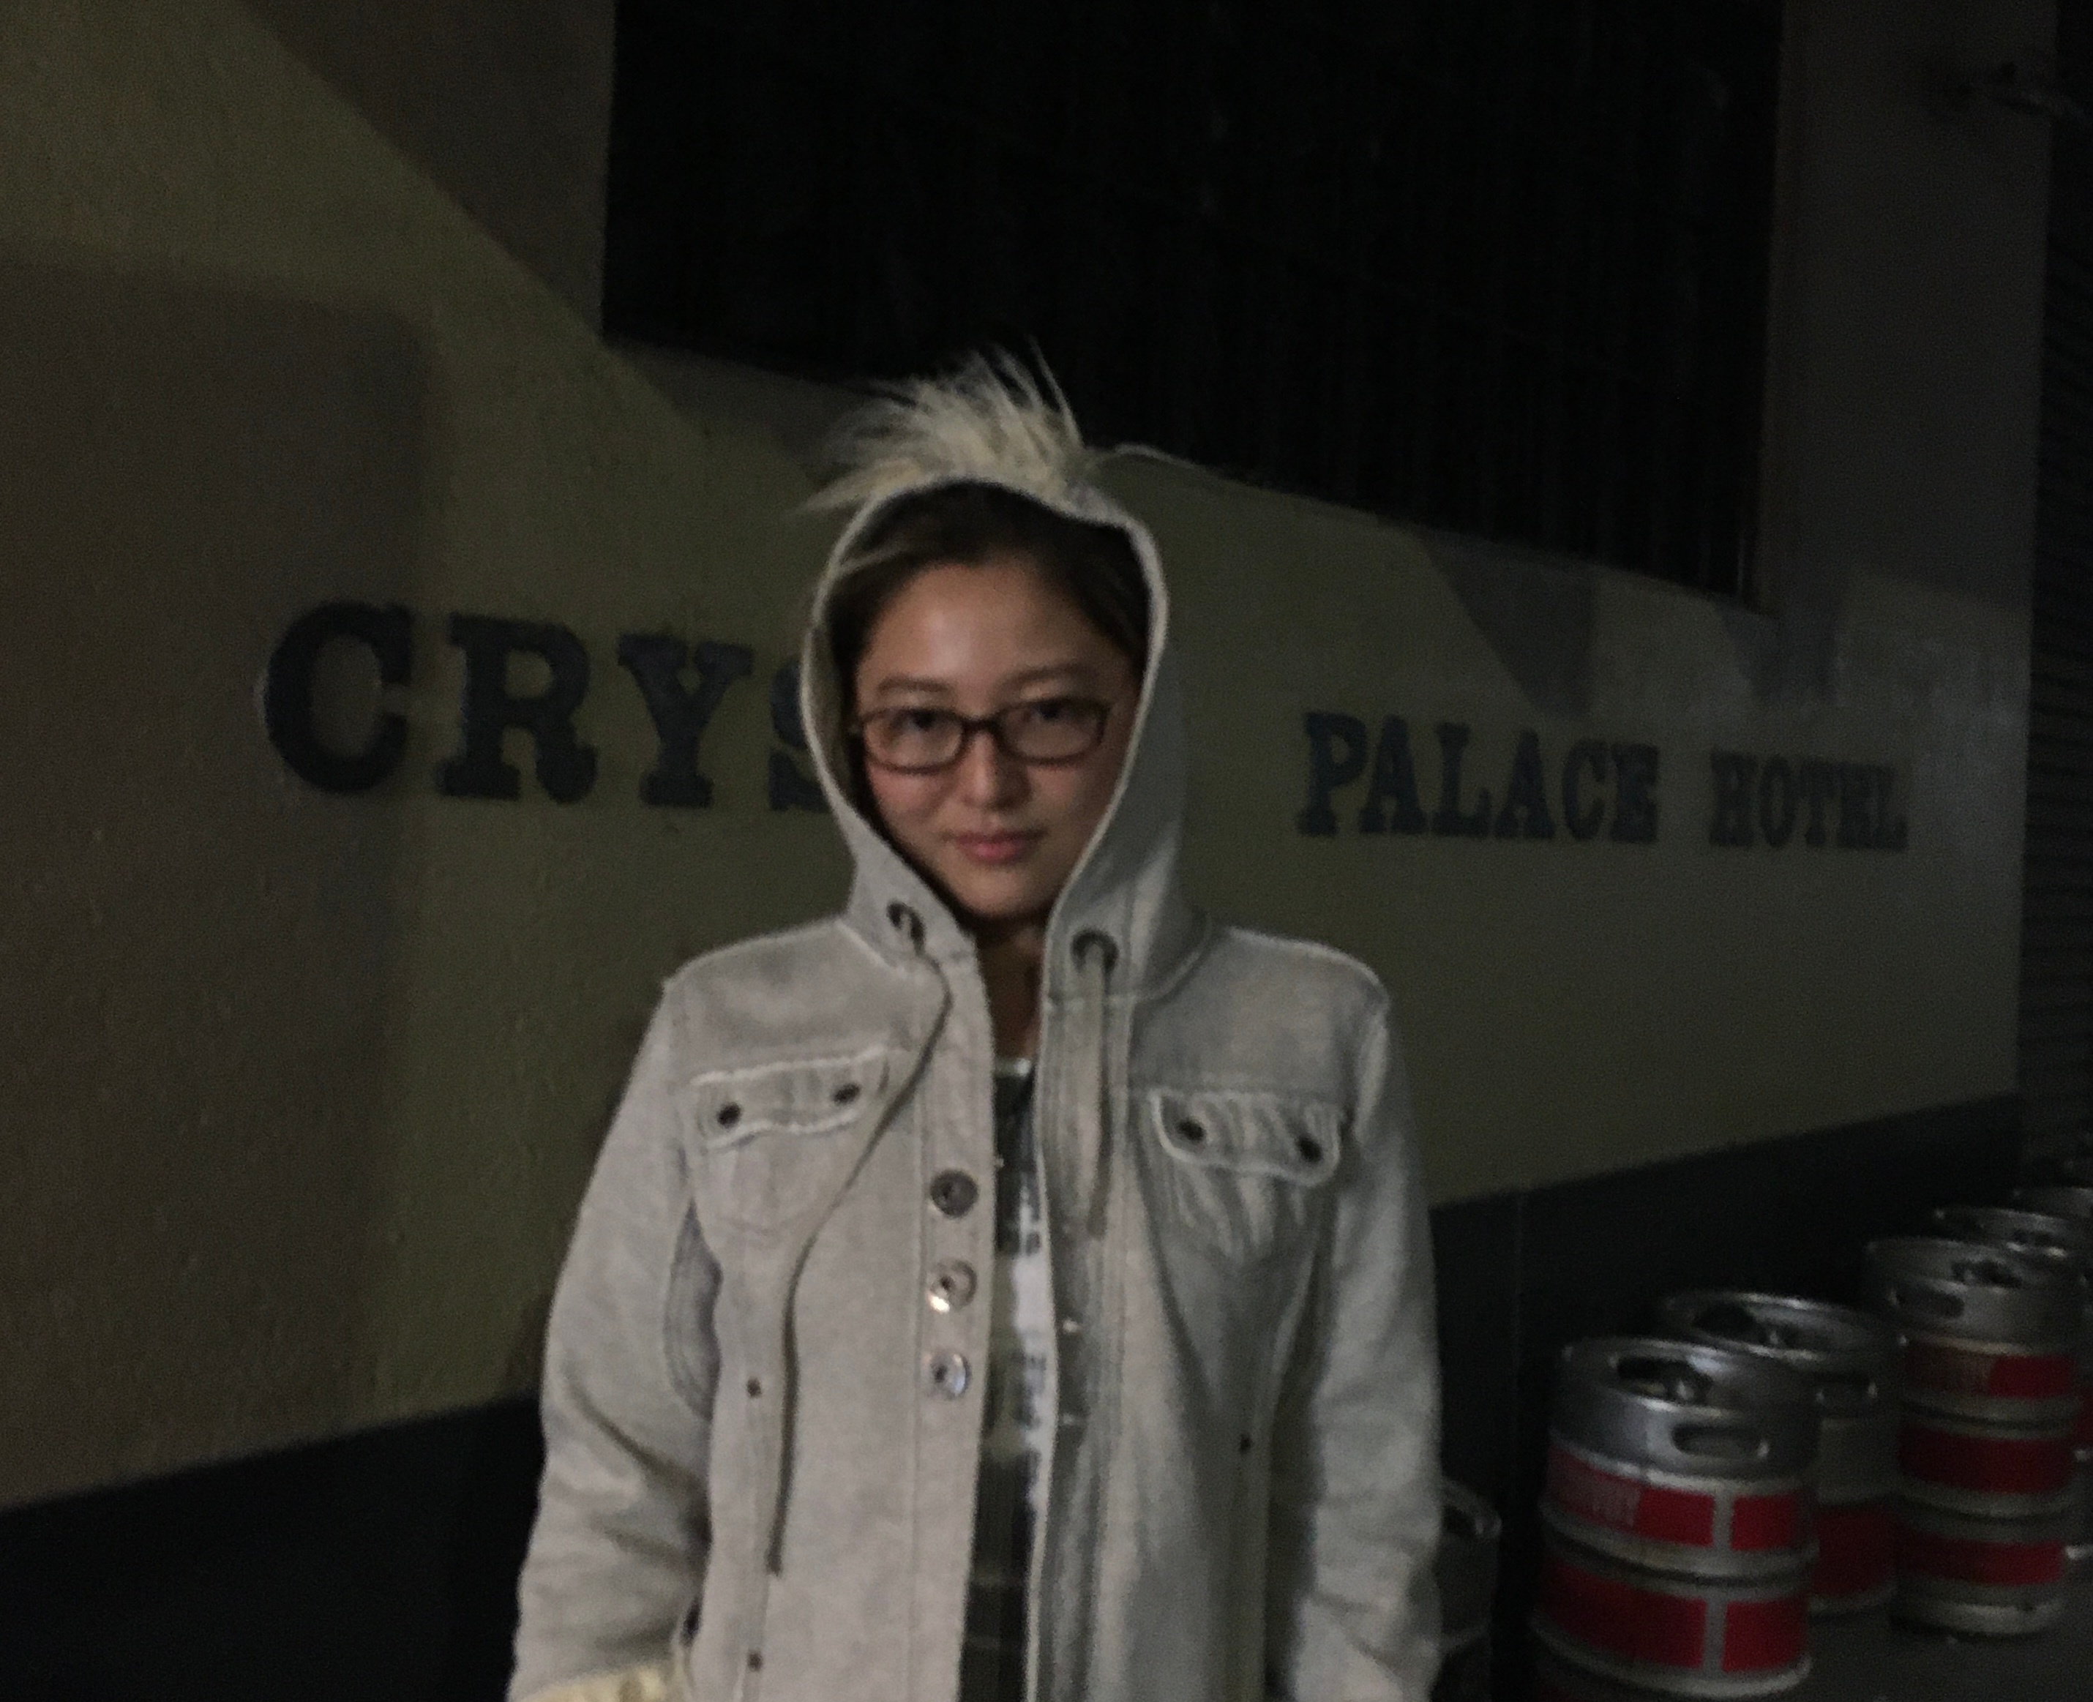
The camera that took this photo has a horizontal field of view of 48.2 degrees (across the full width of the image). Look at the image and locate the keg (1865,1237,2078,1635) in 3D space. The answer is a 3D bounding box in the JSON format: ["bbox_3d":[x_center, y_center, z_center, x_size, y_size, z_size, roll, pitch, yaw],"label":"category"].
[{"bbox_3d":[1.651,1.046,4.208,0.385,0.605,0.385,3,1,21],"label":"keg"}]

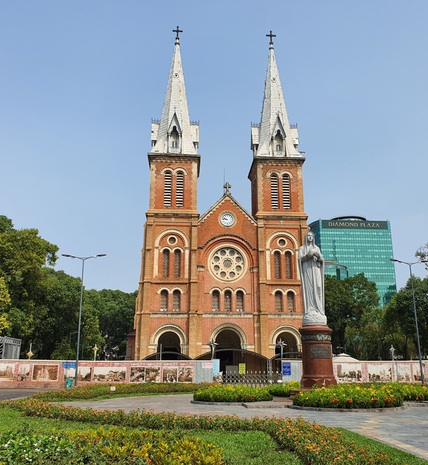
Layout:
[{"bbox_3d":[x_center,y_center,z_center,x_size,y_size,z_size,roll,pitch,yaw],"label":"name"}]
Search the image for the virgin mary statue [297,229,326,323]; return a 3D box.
[{"bbox_3d":[4.841,2.151,22.663,1.270,4.620,1.120,1,-16,-4],"label":"virgin mary statue"}]

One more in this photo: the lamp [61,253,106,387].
[{"bbox_3d":[-11.145,7.028,38.536,3.880,10.940,0.400,0,-16,0],"label":"lamp"}]

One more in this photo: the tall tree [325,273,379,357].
[{"bbox_3d":[25.120,16.510,86.770,11.810,18.370,11.810,1,-16,-4],"label":"tall tree"}]

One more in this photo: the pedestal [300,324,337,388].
[{"bbox_3d":[4.847,5.733,21.657,1.650,2.820,1.650,1,-16,-4],"label":"pedestal"}]

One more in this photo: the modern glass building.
[{"bbox_3d":[83.221,35.953,282.994,41.740,87.130,32.000,1,-16,-4],"label":"modern glass building"}]

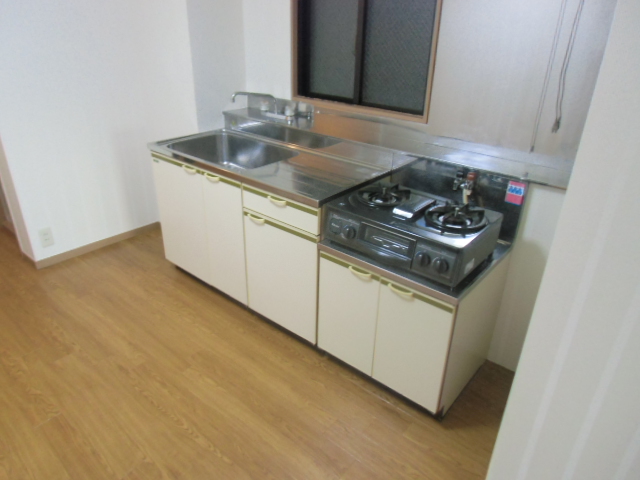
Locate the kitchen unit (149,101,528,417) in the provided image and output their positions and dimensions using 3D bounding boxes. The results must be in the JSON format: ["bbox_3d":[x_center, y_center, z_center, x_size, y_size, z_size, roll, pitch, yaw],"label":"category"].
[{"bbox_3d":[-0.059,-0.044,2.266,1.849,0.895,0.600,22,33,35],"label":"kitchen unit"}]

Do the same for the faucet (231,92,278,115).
[{"bbox_3d":[-0.377,-0.805,2.620,0.270,0.120,0.050,8,27,13],"label":"faucet"}]

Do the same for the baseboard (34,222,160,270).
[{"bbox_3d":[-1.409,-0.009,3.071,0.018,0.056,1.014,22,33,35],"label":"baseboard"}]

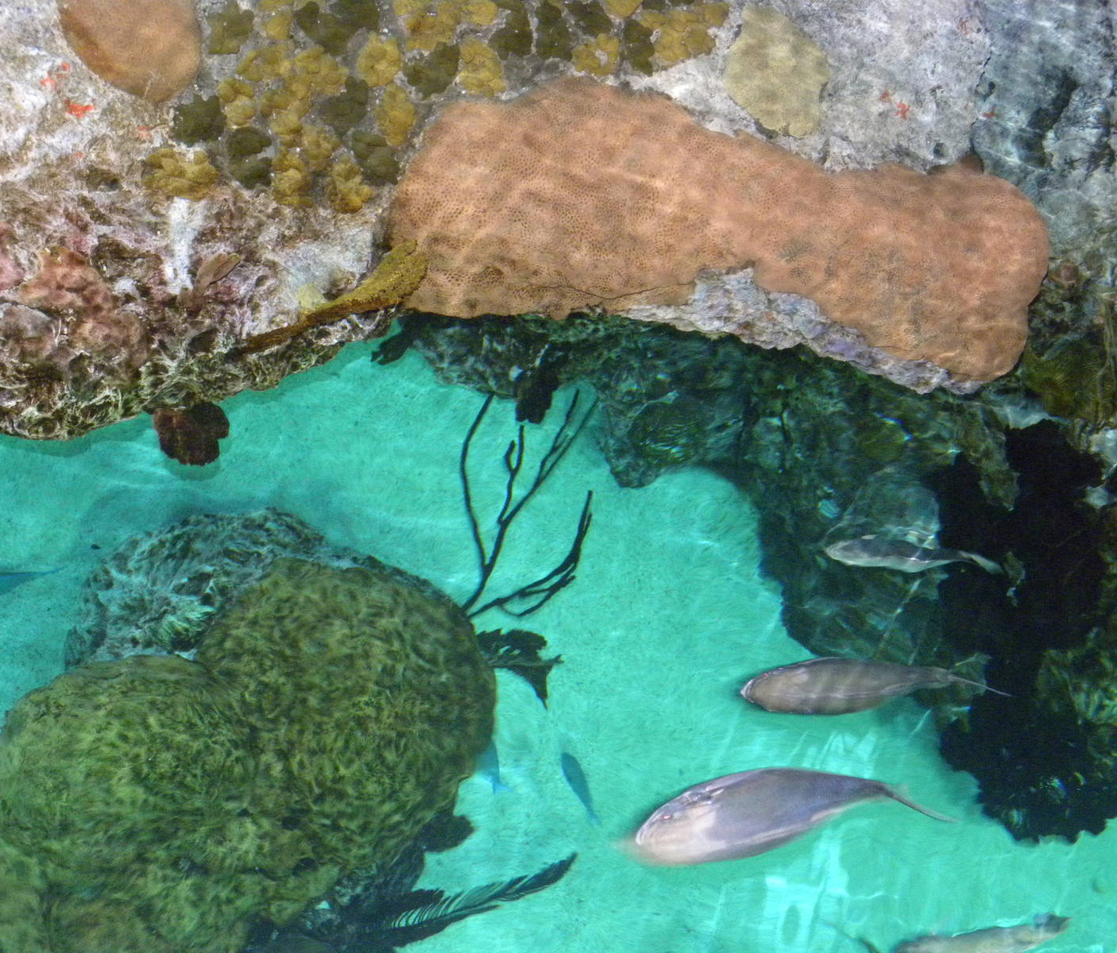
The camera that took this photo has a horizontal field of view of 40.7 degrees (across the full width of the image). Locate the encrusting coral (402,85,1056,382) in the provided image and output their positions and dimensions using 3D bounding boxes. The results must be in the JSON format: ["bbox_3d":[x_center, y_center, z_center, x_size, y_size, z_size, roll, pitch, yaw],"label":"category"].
[{"bbox_3d":[0.300,-0.434,2.844,1.240,0.320,0.520,9,62,5],"label":"encrusting coral"}]

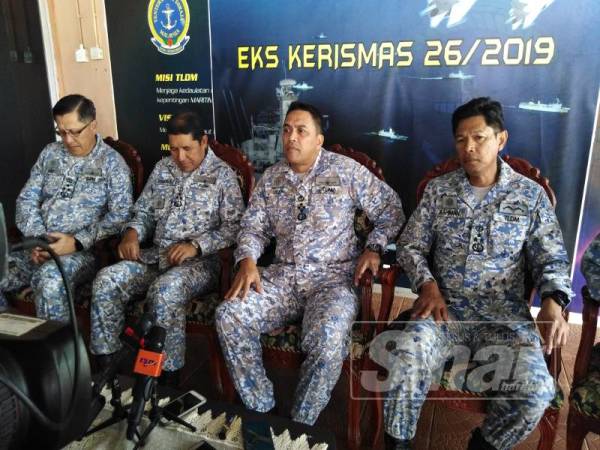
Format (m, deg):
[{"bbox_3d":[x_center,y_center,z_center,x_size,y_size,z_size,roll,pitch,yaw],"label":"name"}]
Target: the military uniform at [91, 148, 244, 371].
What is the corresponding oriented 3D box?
[{"bbox_3d":[-0.599,0.122,1.987,0.530,0.920,0.620,5,14,24],"label":"military uniform"}]

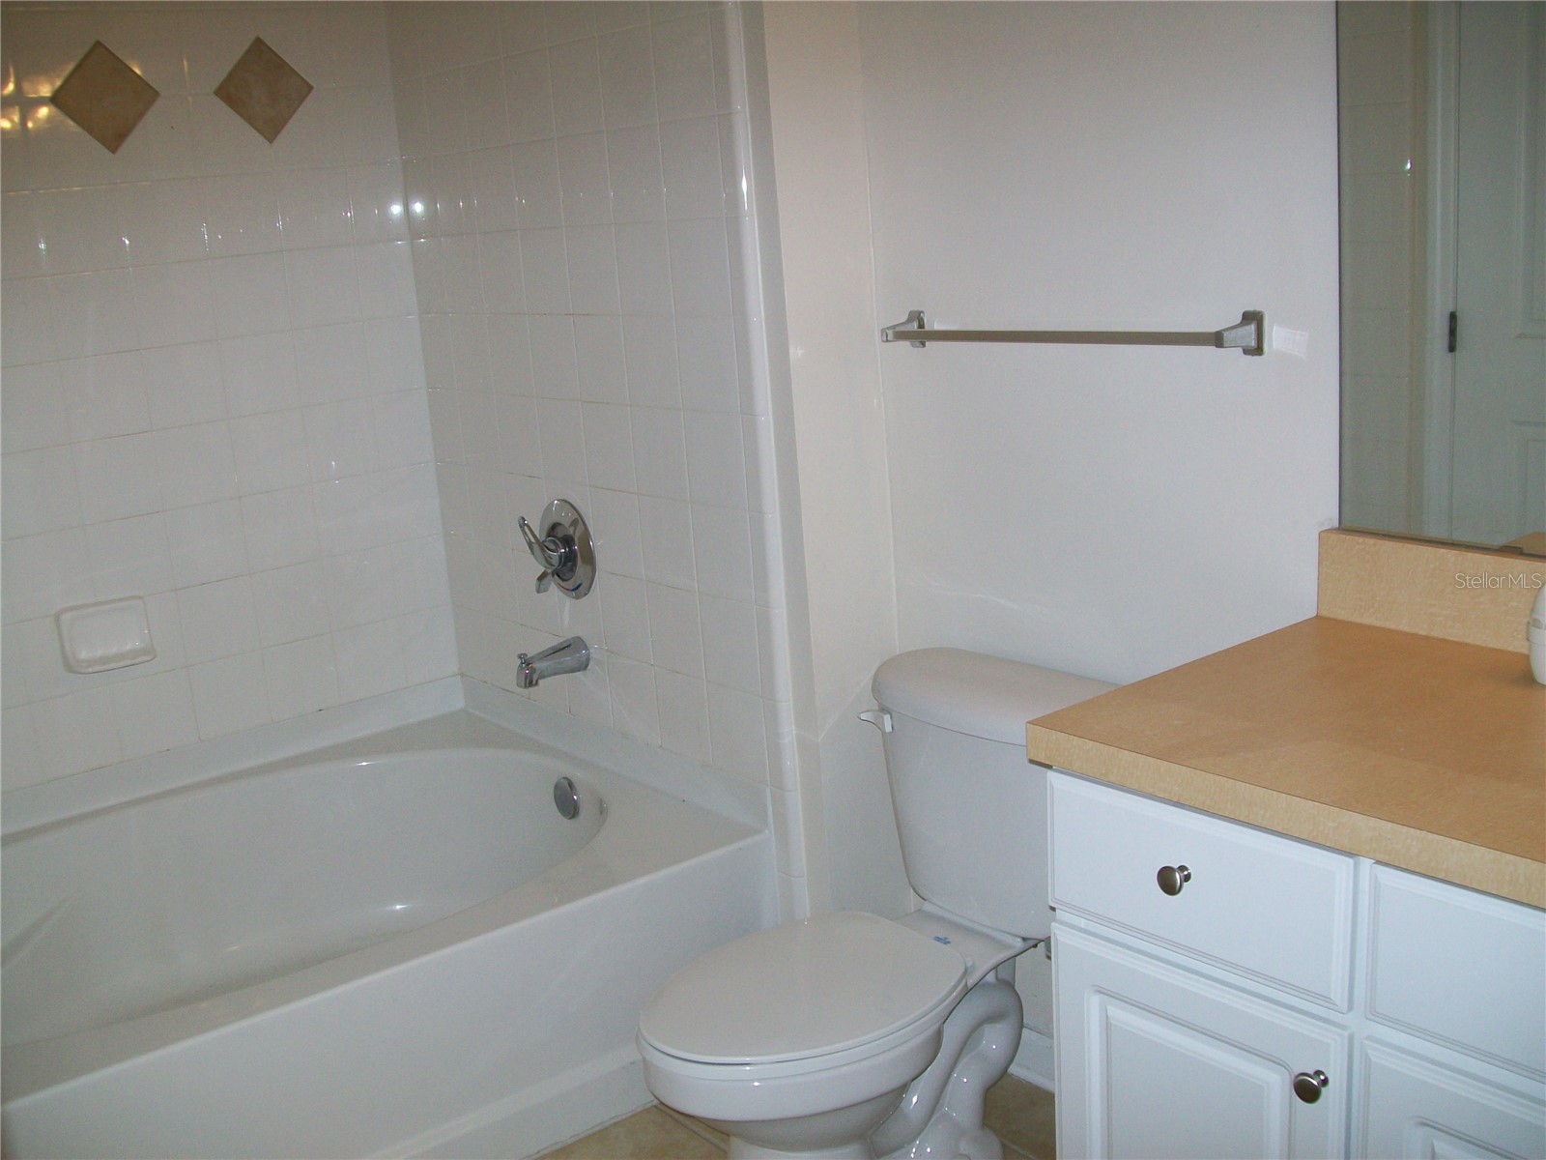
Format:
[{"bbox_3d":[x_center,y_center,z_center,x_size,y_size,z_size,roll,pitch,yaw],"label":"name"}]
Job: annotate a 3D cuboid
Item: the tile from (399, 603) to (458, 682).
[{"bbox_3d":[-0.731,0.133,3.418,0.123,0.151,0.010,-14,17,-38],"label":"tile"}]

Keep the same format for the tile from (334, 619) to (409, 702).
[{"bbox_3d":[-0.830,0.164,3.317,0.152,0.152,0.009,-15,17,-37],"label":"tile"}]

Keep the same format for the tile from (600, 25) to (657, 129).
[{"bbox_3d":[-0.231,-0.811,2.605,0.010,0.152,0.152,-15,17,-38],"label":"tile"}]

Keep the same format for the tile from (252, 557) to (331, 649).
[{"bbox_3d":[-0.955,0.045,3.183,0.152,0.152,0.010,-15,17,-37],"label":"tile"}]

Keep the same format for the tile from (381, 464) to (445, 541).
[{"bbox_3d":[-0.748,-0.160,3.330,0.121,0.152,0.009,-15,17,-37],"label":"tile"}]

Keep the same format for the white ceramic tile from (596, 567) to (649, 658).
[{"bbox_3d":[-0.262,0.065,2.889,0.009,0.152,0.152,-15,17,-37],"label":"white ceramic tile"}]

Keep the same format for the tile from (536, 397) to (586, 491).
[{"bbox_3d":[-0.393,-0.253,2.980,0.010,0.151,0.152,-14,17,-38],"label":"tile"}]

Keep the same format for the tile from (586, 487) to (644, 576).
[{"bbox_3d":[-0.275,-0.085,2.863,0.009,0.151,0.151,-15,17,-37],"label":"tile"}]

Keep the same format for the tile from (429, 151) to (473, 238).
[{"bbox_3d":[-0.602,-0.733,3.067,0.009,0.152,0.152,-15,17,-37],"label":"tile"}]

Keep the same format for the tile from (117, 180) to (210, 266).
[{"bbox_3d":[-1.124,-0.658,2.958,0.152,0.152,0.010,-15,17,-38],"label":"tile"}]

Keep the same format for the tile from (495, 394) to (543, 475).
[{"bbox_3d":[-0.476,-0.273,3.041,0.010,0.152,0.152,-15,17,-37],"label":"tile"}]

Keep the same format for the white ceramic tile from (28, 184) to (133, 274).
[{"bbox_3d":[-1.233,-0.624,2.868,0.152,0.151,0.010,-14,17,-38],"label":"white ceramic tile"}]

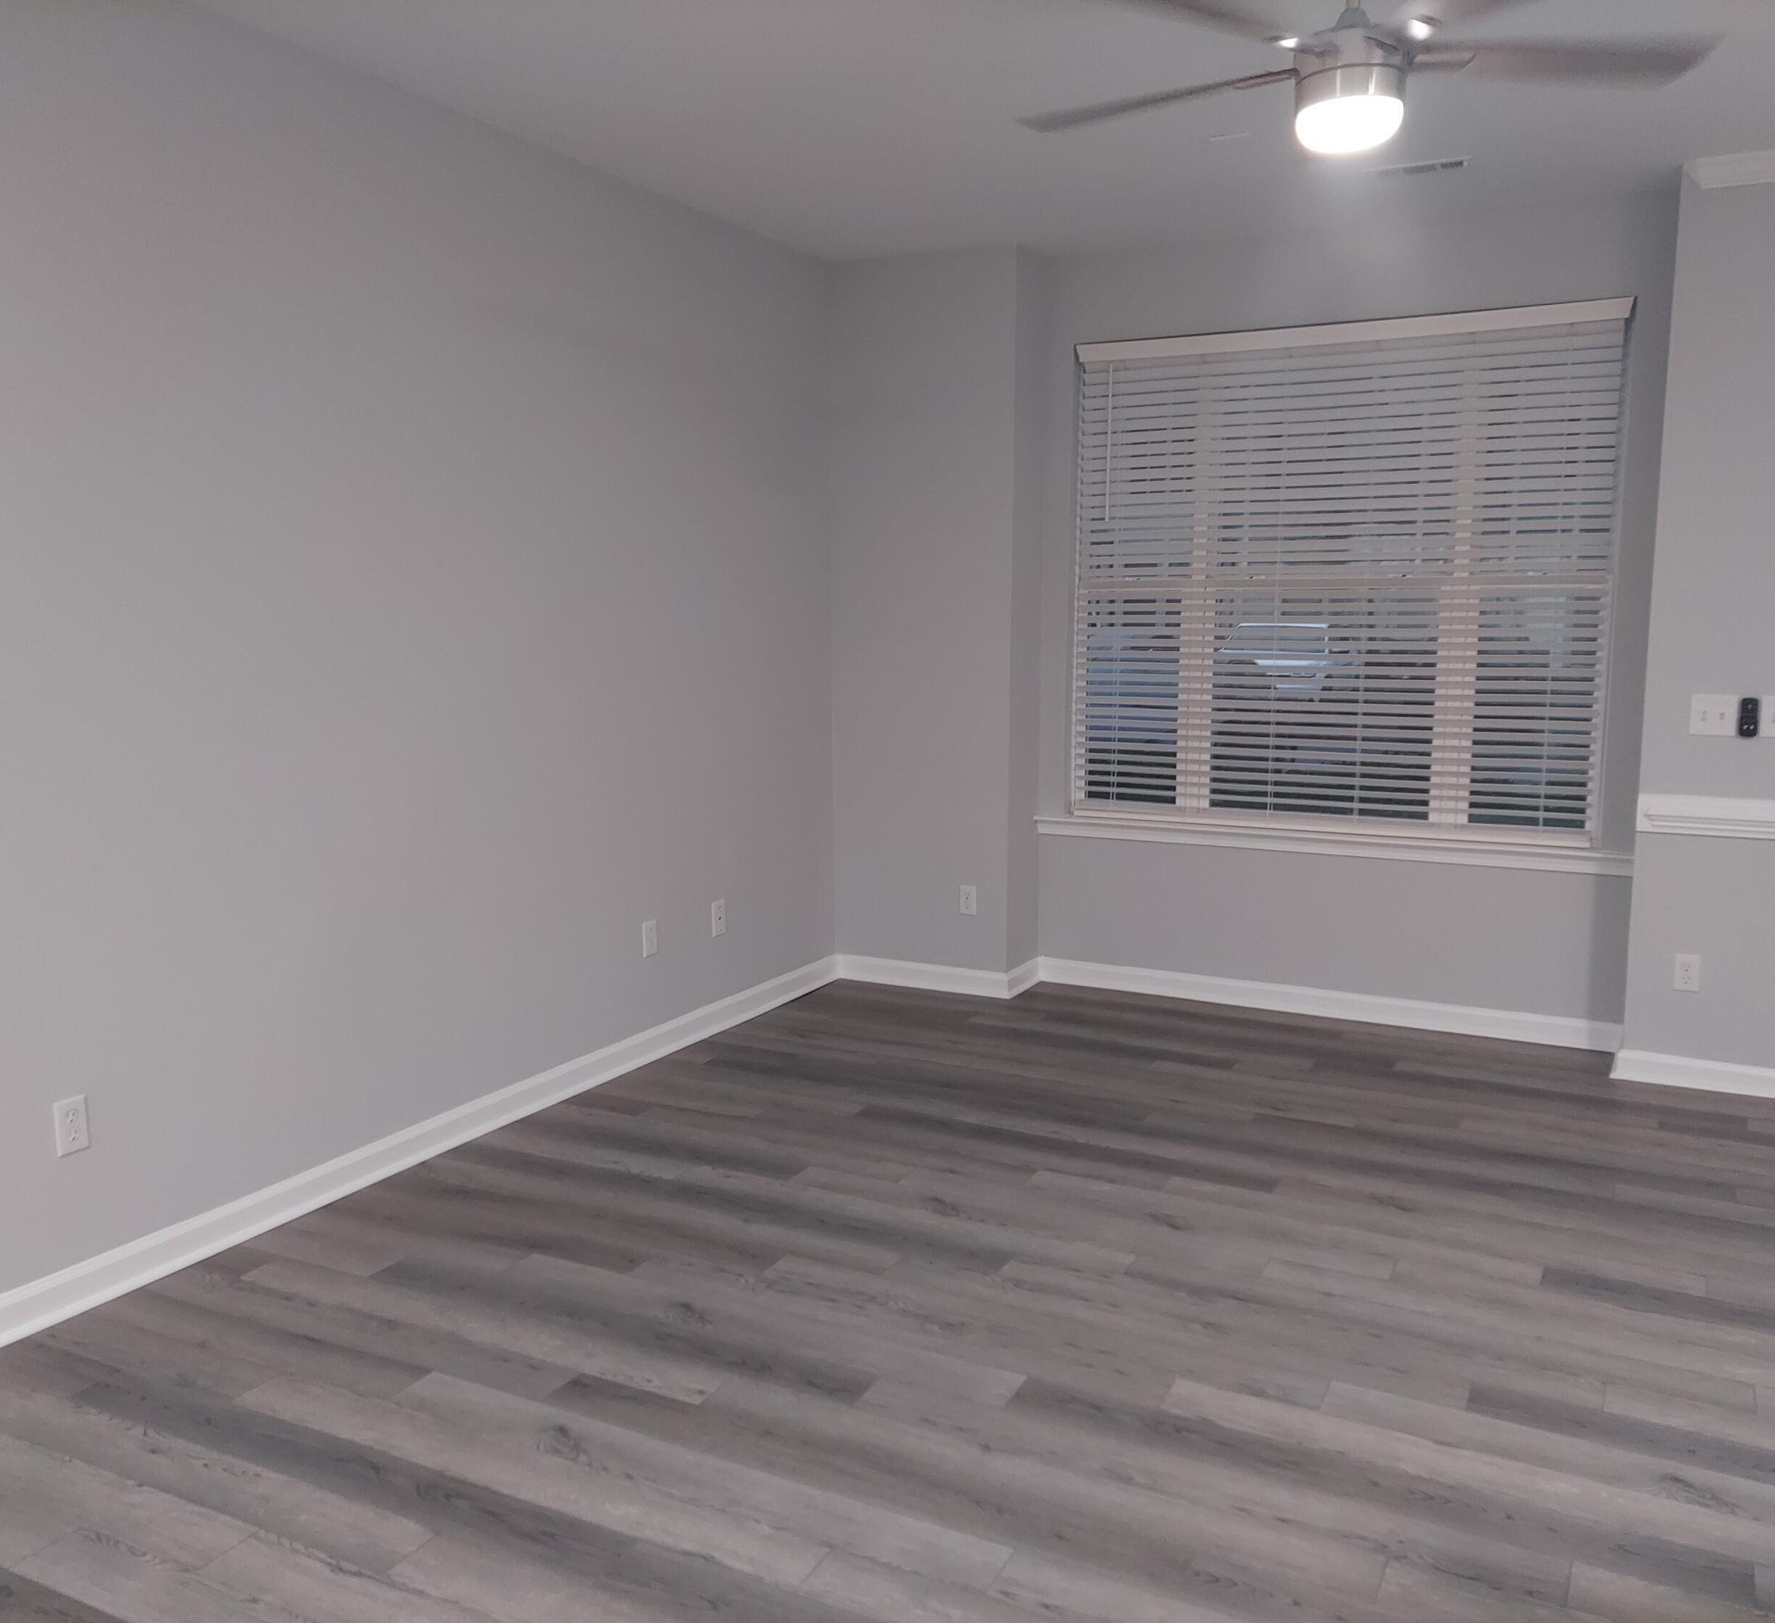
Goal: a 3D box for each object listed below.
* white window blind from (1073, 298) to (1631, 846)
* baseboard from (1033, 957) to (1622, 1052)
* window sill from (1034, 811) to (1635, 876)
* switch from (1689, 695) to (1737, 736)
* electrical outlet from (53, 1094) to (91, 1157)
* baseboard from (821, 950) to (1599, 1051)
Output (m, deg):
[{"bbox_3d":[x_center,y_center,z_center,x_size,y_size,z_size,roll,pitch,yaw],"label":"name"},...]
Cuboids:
[{"bbox_3d":[1.539,-0.802,5.280,1.859,1.761,0.100,4,9,27],"label":"white window blind"},{"bbox_3d":[1.514,0.688,5.447,2.076,0.093,0.020,4,9,27],"label":"baseboard"},{"bbox_3d":[1.522,0.112,5.384,2.076,0.076,0.100,4,9,27],"label":"window sill"},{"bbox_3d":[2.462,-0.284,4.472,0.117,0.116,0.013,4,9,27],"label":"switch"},{"bbox_3d":[-1.677,0.650,3.093,0.008,0.115,0.071,4,9,27],"label":"electrical outlet"},{"bbox_3d":[1.124,0.684,5.476,2.795,0.093,0.328,4,9,27],"label":"baseboard"}]

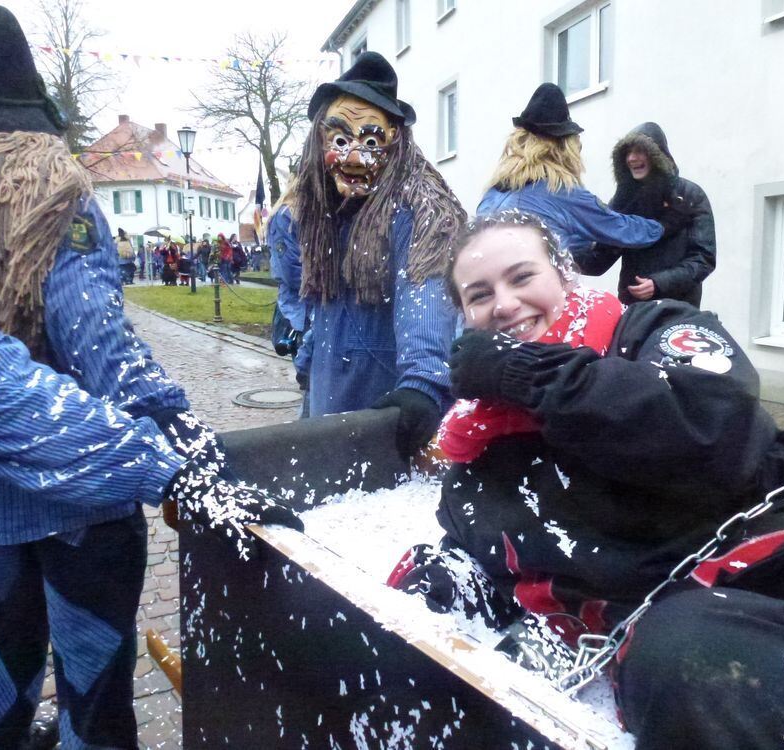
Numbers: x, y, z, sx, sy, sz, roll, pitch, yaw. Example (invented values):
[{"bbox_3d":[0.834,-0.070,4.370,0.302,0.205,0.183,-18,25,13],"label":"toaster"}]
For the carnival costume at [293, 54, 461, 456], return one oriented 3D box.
[{"bbox_3d":[-0.019,0.073,2.006,0.550,1.892,0.520,0,9,7],"label":"carnival costume"}]

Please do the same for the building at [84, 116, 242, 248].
[{"bbox_3d":[-16.733,-12.041,47.121,9.000,9.884,12.150,1,9,11],"label":"building"}]

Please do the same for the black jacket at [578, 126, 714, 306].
[{"bbox_3d":[1.119,-0.617,3.044,0.420,0.950,0.560,-8,11,-37],"label":"black jacket"}]

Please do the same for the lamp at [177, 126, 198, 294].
[{"bbox_3d":[-5.588,-4.558,19.208,0.520,4.458,0.520,-1,9,0],"label":"lamp"}]

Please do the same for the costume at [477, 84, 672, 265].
[{"bbox_3d":[0.697,-0.162,2.892,0.620,1.989,0.580,-8,11,-37],"label":"costume"}]

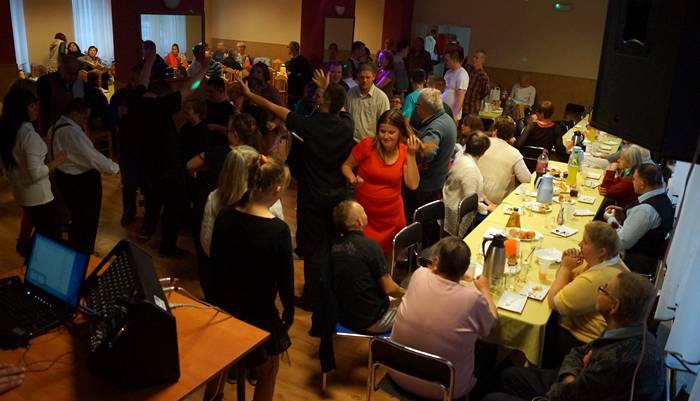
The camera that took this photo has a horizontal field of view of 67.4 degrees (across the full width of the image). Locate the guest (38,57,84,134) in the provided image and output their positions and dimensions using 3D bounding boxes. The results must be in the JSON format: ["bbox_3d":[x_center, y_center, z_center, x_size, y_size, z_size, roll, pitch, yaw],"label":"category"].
[{"bbox_3d":[-2.962,-0.722,5.695,0.550,1.654,0.400,-4,22,-19],"label":"guest"}]

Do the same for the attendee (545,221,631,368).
[{"bbox_3d":[1.566,0.751,3.366,0.720,1.270,0.520,15,24,29],"label":"attendee"}]

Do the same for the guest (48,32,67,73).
[{"bbox_3d":[-5.929,-2.723,10.850,0.550,1.400,0.500,-2,22,-14],"label":"guest"}]

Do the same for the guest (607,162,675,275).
[{"bbox_3d":[2.498,0.287,4.686,0.740,1.300,0.520,15,24,29],"label":"guest"}]

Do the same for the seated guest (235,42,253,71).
[{"bbox_3d":[-2.413,-2.837,11.843,0.500,1.270,0.600,-11,25,-32],"label":"seated guest"}]

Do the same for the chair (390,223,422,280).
[{"bbox_3d":[0.625,0.675,4.086,0.520,0.820,0.460,15,24,29],"label":"chair"}]

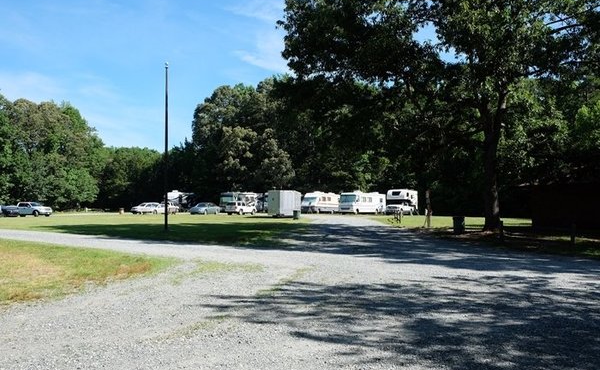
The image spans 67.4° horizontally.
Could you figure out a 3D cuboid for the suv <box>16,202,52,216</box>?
[{"bbox_3d":[-36.243,3.317,61.579,4.880,1.870,1.797,-1,-3,26],"label":"suv"}]

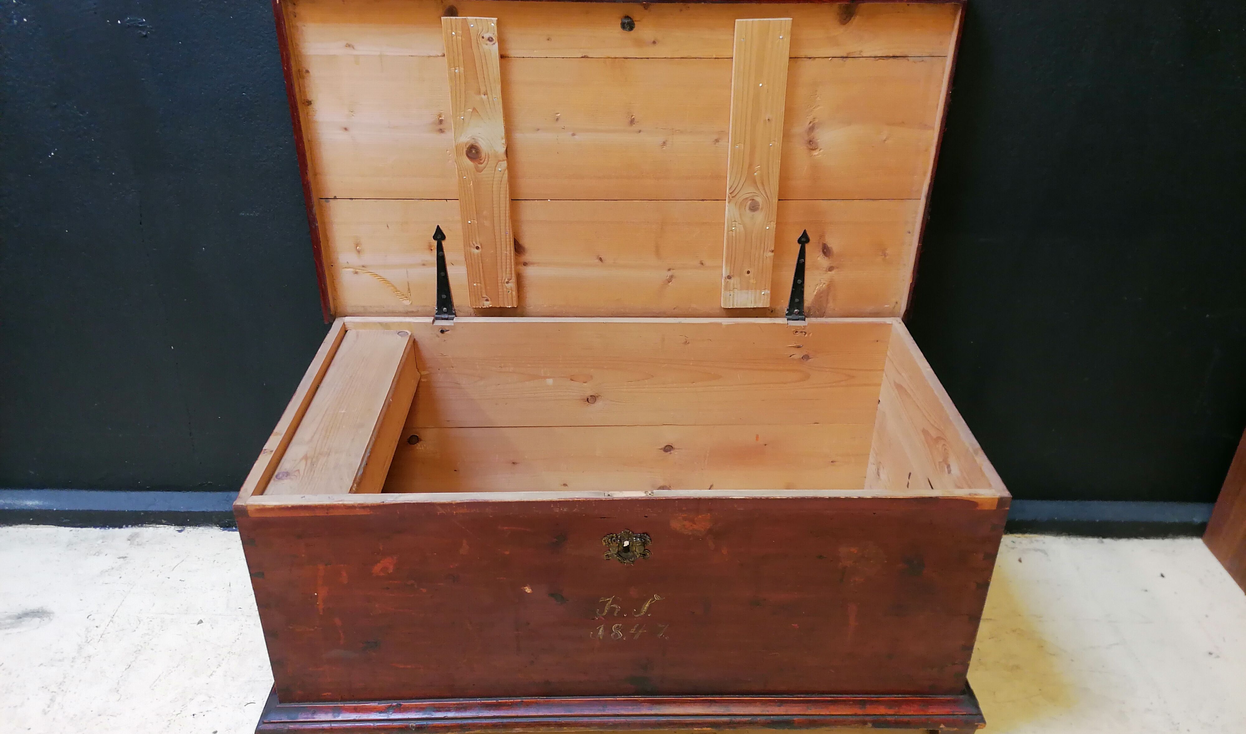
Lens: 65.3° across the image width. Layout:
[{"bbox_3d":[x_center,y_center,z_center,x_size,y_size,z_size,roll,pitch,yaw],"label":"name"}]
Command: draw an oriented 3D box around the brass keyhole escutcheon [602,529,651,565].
[{"bbox_3d":[0.006,0.272,1.447,0.073,0.067,0.010,0,29,-1],"label":"brass keyhole escutcheon"}]

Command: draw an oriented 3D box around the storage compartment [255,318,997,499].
[{"bbox_3d":[-0.001,0.225,1.773,1.089,0.403,0.568,0,29,-1],"label":"storage compartment"}]

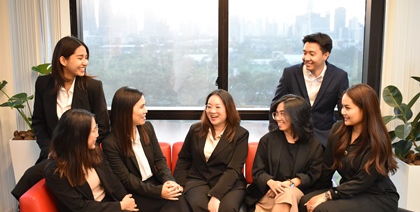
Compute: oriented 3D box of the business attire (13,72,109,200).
[{"bbox_3d":[-1.029,0.289,3.001,0.640,1.040,0.480,1,8,5],"label":"business attire"}]

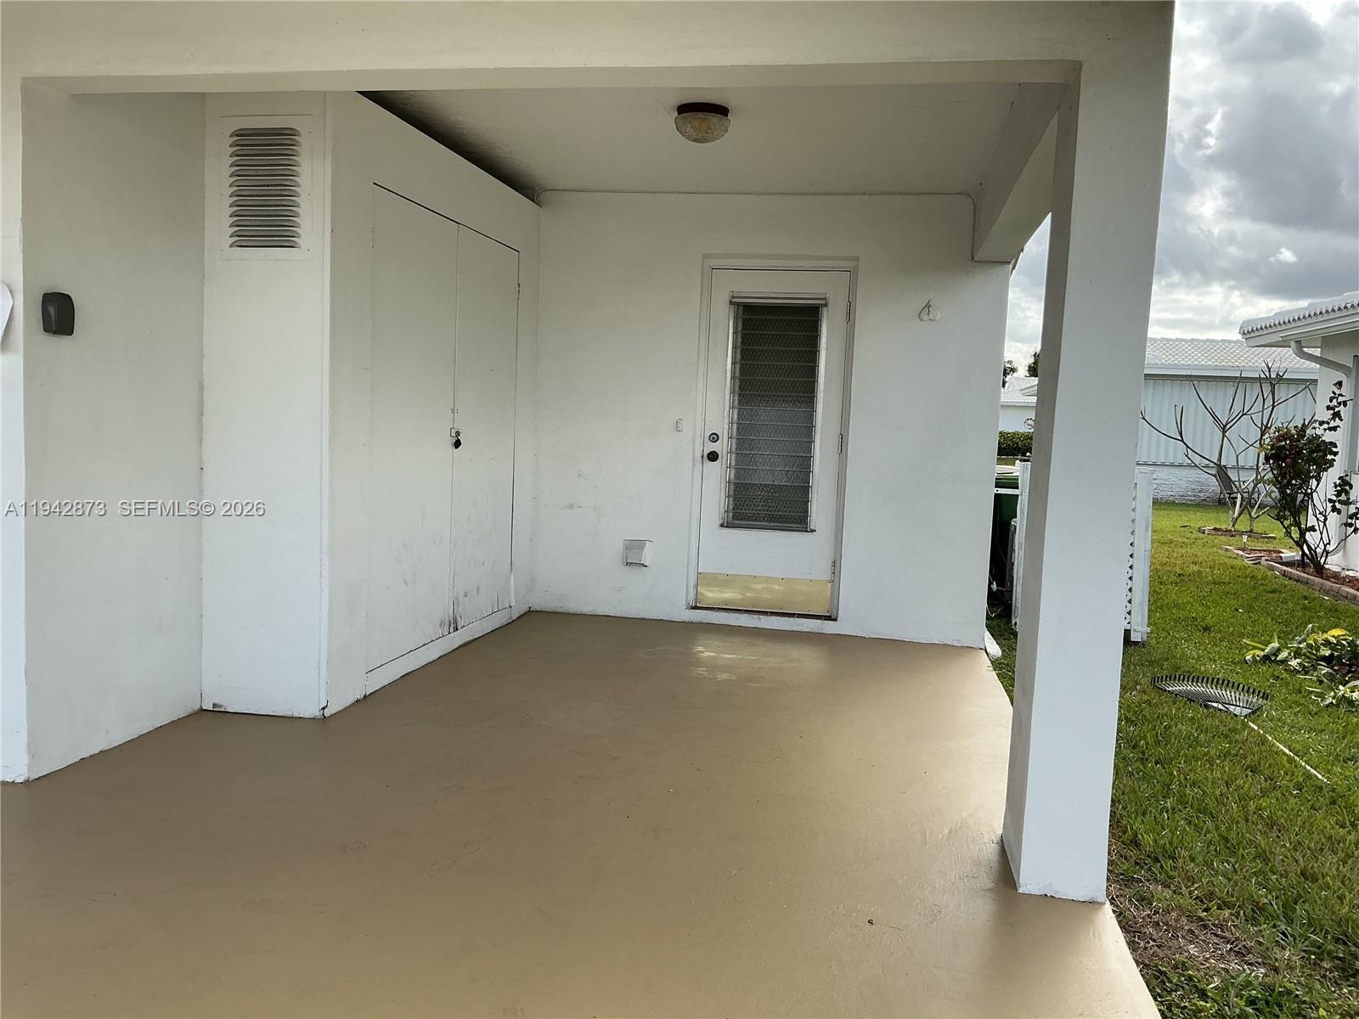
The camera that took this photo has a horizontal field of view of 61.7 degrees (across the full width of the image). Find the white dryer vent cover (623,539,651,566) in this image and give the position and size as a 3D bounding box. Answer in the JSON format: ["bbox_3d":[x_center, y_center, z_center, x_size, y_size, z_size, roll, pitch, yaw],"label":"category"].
[{"bbox_3d":[-0.258,0.271,6.889,0.158,0.155,0.080,3,5,11],"label":"white dryer vent cover"}]

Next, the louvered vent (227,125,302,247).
[{"bbox_3d":[-1.587,-1.225,4.338,0.309,0.462,0.030,3,5,10],"label":"louvered vent"}]

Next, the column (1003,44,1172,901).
[{"bbox_3d":[1.117,-0.065,3.168,0.225,2.207,0.360,3,5,10],"label":"column"}]

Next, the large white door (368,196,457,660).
[{"bbox_3d":[-1.222,-0.354,5.213,0.040,2.037,0.958,3,5,10],"label":"large white door"}]

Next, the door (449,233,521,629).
[{"bbox_3d":[-1.053,-0.420,6.143,0.040,2.040,0.936,3,5,10],"label":"door"}]

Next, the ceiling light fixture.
[{"bbox_3d":[0.096,-1.606,4.777,0.239,0.142,0.239,3,5,10],"label":"ceiling light fixture"}]

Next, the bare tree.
[{"bbox_3d":[7.717,-0.914,16.160,2.305,2.360,2.100,3,5,10],"label":"bare tree"}]

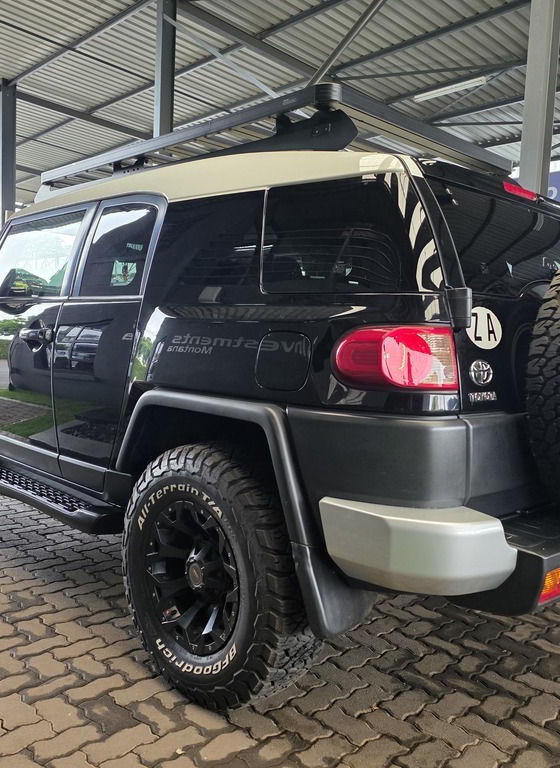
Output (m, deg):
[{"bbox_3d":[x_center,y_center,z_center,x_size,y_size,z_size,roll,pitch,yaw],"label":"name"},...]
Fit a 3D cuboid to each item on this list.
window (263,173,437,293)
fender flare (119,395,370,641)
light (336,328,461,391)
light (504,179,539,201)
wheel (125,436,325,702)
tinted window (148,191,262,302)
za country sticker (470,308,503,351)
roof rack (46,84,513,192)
[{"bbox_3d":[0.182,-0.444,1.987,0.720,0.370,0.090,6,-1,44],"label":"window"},{"bbox_3d":[-0.155,0.320,2.109,0.210,0.585,1.070,-2,5,-45],"label":"fender flare"},{"bbox_3d":[0.295,-0.072,1.773,0.200,0.165,0.280,-2,5,-45],"label":"light"},{"bbox_3d":[0.805,-0.654,2.292,0.250,0.040,0.050,-2,5,-45],"label":"light"},{"bbox_3d":[-0.214,0.623,2.301,0.835,0.835,0.275,6,6,44],"label":"wheel"},{"bbox_3d":[-0.236,-0.444,2.234,0.585,0.392,0.040,6,-9,45],"label":"tinted window"},{"bbox_3d":[0.534,-0.144,1.770,0.178,0.113,0.006,-1,6,-40],"label":"za country sticker"},{"bbox_3d":[-0.119,-0.922,3.212,1.165,0.180,1.970,-2,5,-45],"label":"roof rack"}]

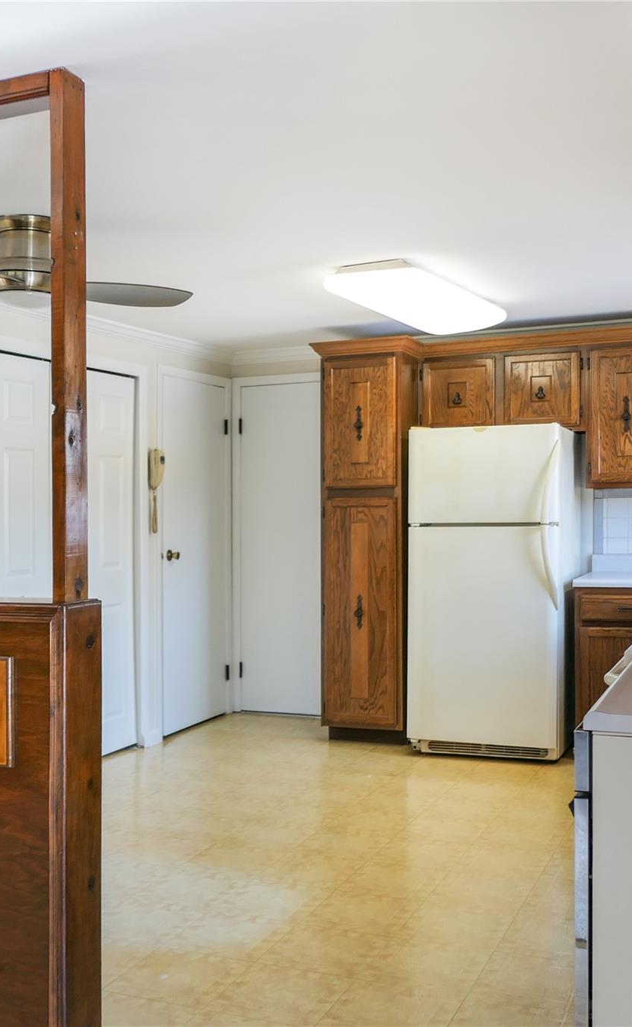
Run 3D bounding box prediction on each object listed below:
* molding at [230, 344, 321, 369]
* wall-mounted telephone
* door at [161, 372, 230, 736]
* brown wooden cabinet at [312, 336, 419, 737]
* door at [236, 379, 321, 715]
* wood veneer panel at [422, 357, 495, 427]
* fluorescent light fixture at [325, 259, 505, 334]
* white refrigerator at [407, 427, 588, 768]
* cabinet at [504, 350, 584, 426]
[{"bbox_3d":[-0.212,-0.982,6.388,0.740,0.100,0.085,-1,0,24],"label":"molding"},{"bbox_3d":[-0.858,-0.116,5.632,0.065,0.457,0.085,-1,-1,24],"label":"wall-mounted telephone"},{"bbox_3d":[-0.707,0.231,6.073,0.050,2.028,0.720,-1,-1,24],"label":"door"},{"bbox_3d":[0.376,0.164,5.770,0.520,2.153,0.670,-1,-1,24],"label":"brown wooden cabinet"},{"bbox_3d":[-0.166,0.217,6.408,0.700,2.060,0.045,-1,0,24],"label":"door"},{"bbox_3d":[0.779,-0.646,5.582,0.399,0.368,0.022,-1,0,24],"label":"wood veneer panel"},{"bbox_3d":[0.526,-0.987,4.782,0.440,0.115,1.290,-1,0,24],"label":"fluorescent light fixture"},{"bbox_3d":[0.963,0.397,5.457,0.760,1.662,0.720,-1,-1,24],"label":"white refrigerator"},{"bbox_3d":[1.262,-0.653,5.574,0.410,0.410,0.325,-1,-1,24],"label":"cabinet"}]

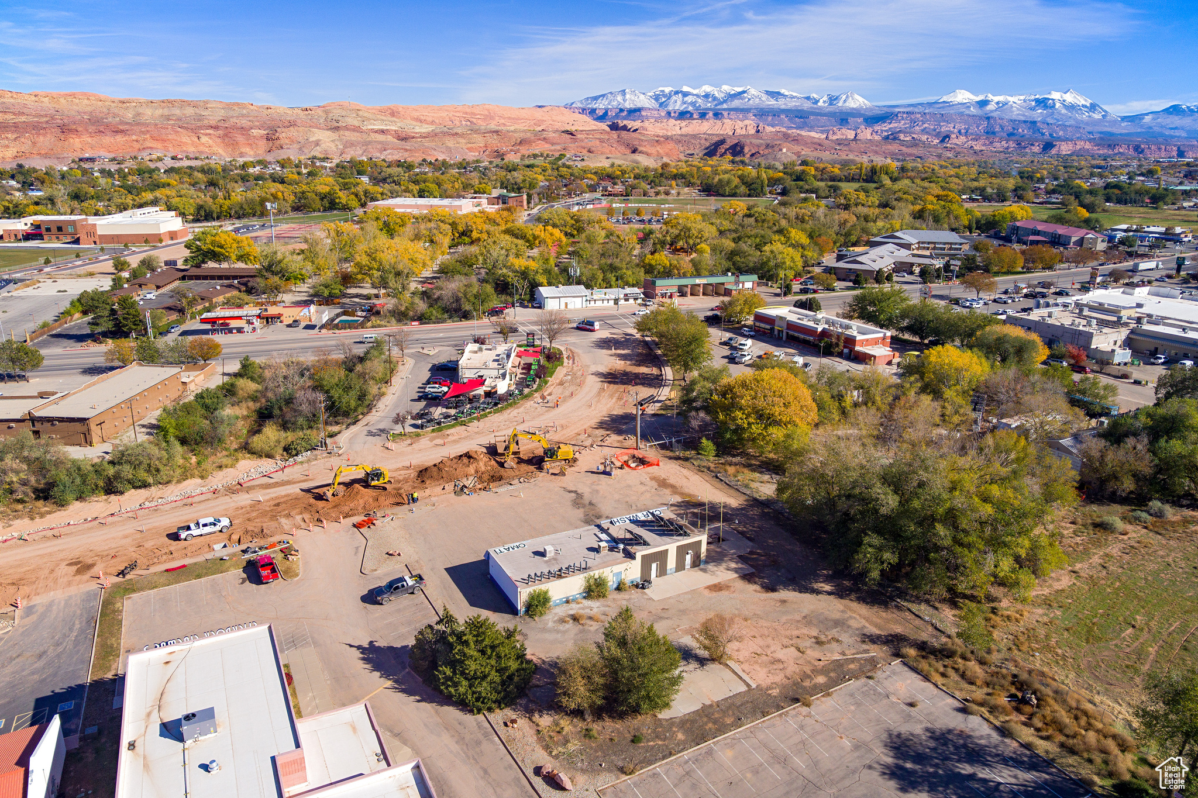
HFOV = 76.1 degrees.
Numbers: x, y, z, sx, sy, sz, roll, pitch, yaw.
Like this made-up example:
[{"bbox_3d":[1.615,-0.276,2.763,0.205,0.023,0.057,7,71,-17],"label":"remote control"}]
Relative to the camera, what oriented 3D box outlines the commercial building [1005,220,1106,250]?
[{"bbox_3d":[280.340,-102.740,473.710,20.500,10.600,67.000,0,18,-3],"label":"commercial building"}]

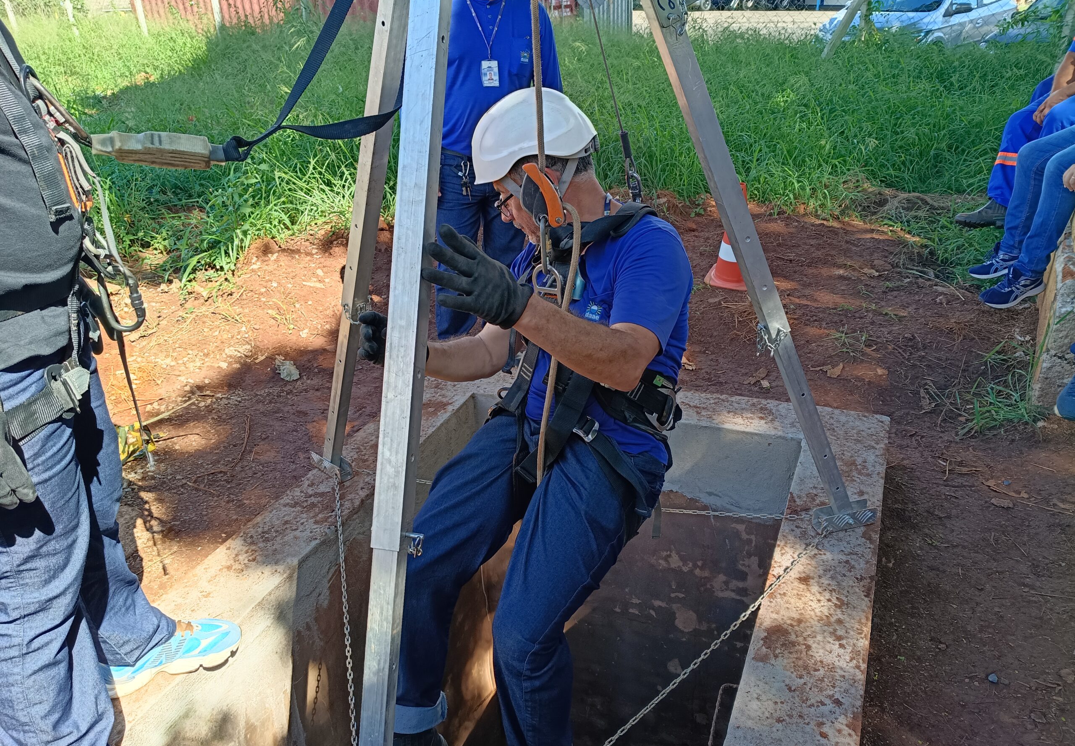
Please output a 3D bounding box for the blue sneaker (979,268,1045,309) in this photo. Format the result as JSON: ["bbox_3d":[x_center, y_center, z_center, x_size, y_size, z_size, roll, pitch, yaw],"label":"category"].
[{"bbox_3d":[2.106,-0.370,3.580,0.285,0.120,0.102,-13,26,-2],"label":"blue sneaker"}]

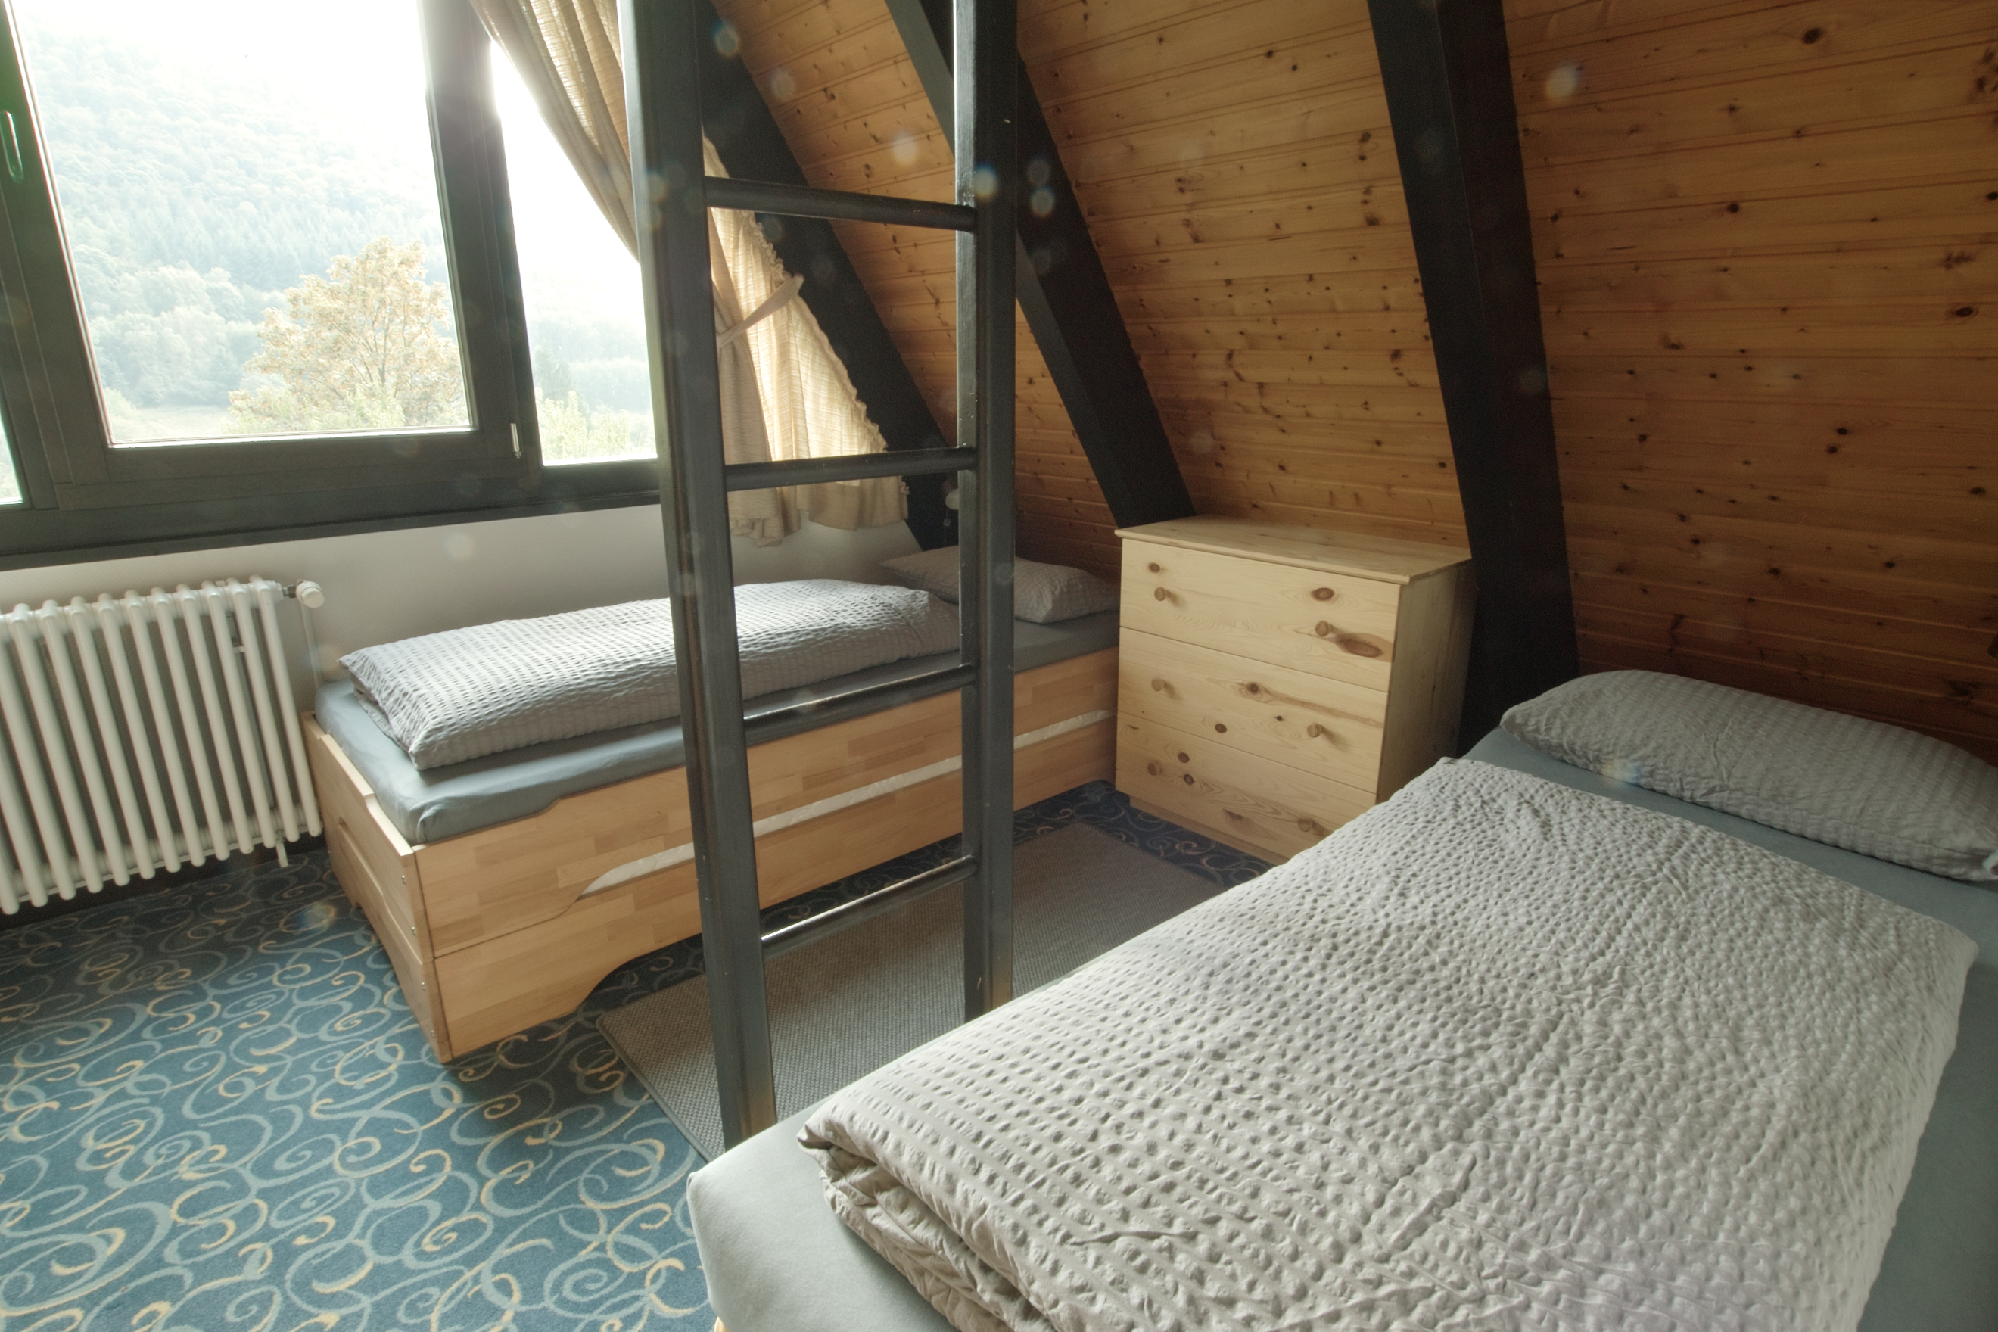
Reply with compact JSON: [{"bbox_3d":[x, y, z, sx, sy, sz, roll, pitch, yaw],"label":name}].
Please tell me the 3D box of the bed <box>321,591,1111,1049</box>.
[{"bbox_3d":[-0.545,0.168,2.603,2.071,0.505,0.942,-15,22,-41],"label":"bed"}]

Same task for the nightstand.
[{"bbox_3d":[0.734,0.065,2.469,0.446,0.789,0.793,-14,22,-40],"label":"nightstand"}]

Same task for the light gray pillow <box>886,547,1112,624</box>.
[{"bbox_3d":[0.009,-0.287,3.099,0.455,0.130,0.795,-15,22,-41],"label":"light gray pillow"}]

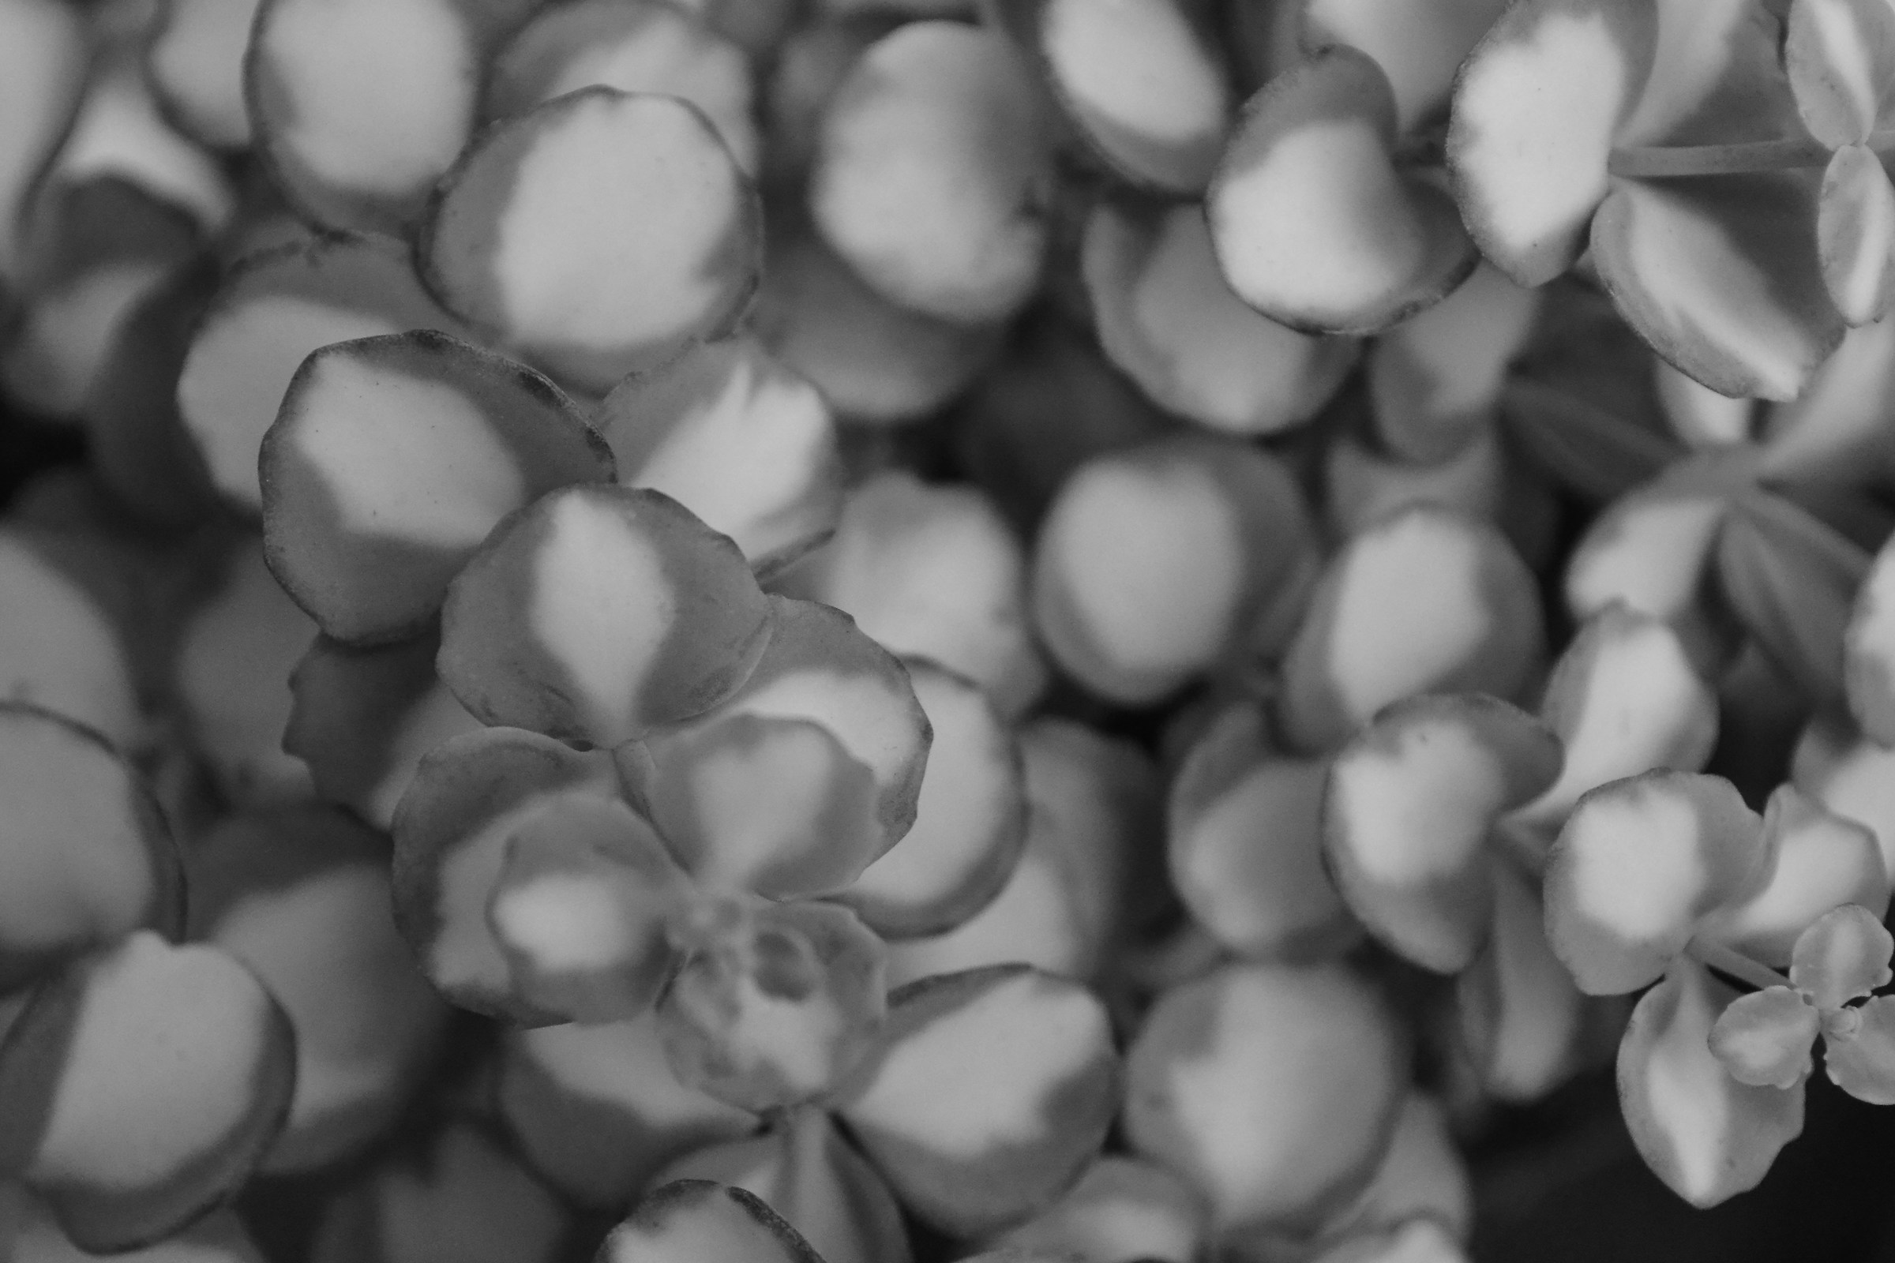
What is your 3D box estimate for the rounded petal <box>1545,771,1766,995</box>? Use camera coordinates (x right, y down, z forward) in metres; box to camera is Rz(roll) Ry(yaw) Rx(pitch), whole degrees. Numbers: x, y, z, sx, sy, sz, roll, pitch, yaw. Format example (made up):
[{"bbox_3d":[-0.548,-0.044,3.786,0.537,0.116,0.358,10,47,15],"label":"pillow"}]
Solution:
[{"bbox_3d":[0.045,0.016,0.272,0.015,0.015,0.005,-39,20,-11],"label":"rounded petal"}]

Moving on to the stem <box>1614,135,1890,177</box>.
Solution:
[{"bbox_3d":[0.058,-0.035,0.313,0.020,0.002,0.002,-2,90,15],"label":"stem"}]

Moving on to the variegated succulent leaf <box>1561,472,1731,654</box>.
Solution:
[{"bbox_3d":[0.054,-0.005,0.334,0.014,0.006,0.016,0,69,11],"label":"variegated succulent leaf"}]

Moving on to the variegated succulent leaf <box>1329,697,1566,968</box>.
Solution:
[{"bbox_3d":[0.035,0.014,0.302,0.018,0.005,0.019,-9,85,17],"label":"variegated succulent leaf"}]

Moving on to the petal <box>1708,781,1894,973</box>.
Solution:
[{"bbox_3d":[0.059,0.017,0.298,0.014,0.012,0.004,-24,16,-17],"label":"petal"}]

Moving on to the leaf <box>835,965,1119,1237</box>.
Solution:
[{"bbox_3d":[0.002,0.033,0.302,0.022,0.018,0.005,-14,5,-17],"label":"leaf"}]

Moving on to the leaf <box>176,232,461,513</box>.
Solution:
[{"bbox_3d":[-0.045,-0.019,0.313,0.021,0.006,0.021,32,86,15],"label":"leaf"}]

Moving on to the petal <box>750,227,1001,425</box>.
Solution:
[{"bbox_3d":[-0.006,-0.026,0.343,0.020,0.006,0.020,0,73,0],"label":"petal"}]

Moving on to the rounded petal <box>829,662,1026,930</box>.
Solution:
[{"bbox_3d":[-0.004,0.012,0.303,0.022,0.020,0.005,-14,6,-14],"label":"rounded petal"}]

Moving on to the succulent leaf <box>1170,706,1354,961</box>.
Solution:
[{"bbox_3d":[0.024,0.015,0.317,0.017,0.018,0.005,-18,0,18],"label":"succulent leaf"}]

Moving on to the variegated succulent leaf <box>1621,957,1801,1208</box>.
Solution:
[{"bbox_3d":[0.052,0.031,0.292,0.013,0.018,0.004,-3,11,0],"label":"variegated succulent leaf"}]

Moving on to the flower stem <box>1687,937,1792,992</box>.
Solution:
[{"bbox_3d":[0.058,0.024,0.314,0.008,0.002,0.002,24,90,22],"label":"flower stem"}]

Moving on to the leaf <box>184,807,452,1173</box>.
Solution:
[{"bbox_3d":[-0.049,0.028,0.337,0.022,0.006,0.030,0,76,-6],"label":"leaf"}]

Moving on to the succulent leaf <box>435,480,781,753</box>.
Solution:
[{"bbox_3d":[-0.024,-0.001,0.300,0.023,0.006,0.019,-5,71,-2],"label":"succulent leaf"}]

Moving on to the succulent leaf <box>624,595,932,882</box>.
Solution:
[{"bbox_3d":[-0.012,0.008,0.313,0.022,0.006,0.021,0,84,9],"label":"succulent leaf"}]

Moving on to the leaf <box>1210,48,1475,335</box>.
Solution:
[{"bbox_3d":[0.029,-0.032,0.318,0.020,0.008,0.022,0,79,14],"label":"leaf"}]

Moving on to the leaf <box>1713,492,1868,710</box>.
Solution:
[{"bbox_3d":[0.057,-0.002,0.292,0.011,0.005,0.017,-28,88,-21],"label":"leaf"}]

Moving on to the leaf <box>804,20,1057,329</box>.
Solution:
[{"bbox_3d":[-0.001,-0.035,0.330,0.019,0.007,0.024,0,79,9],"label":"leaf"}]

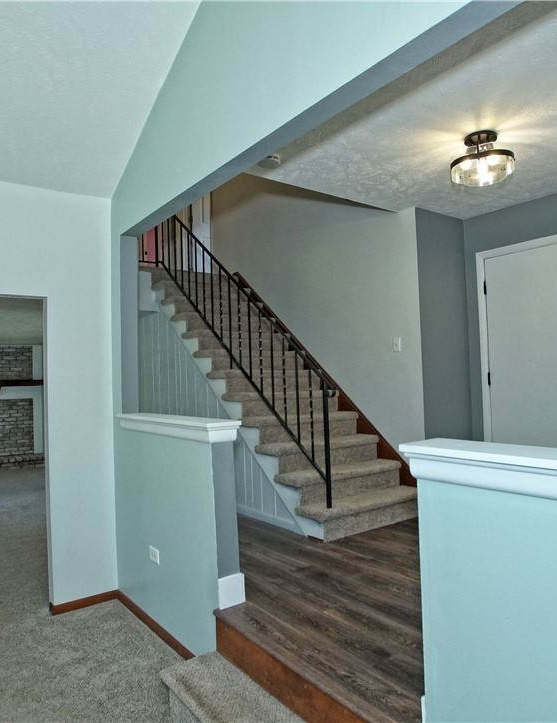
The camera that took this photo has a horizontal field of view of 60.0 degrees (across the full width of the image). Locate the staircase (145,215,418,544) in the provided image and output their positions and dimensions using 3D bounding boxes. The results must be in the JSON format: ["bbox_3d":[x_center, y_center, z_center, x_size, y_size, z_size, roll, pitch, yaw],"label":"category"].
[{"bbox_3d":[-0.151,-0.247,4.763,1.050,3.120,2.760,-1,-2,-37],"label":"staircase"}]

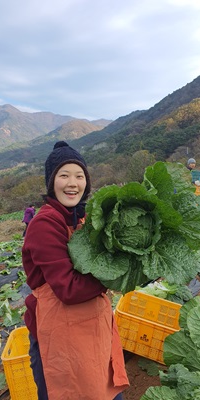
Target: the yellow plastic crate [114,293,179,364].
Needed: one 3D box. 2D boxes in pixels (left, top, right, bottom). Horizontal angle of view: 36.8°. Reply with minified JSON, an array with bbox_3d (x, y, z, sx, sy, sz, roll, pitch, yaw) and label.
[{"bbox_3d":[0.391,1.005,2.390,0.520,0.315,0.365,12,13,16],"label":"yellow plastic crate"}]

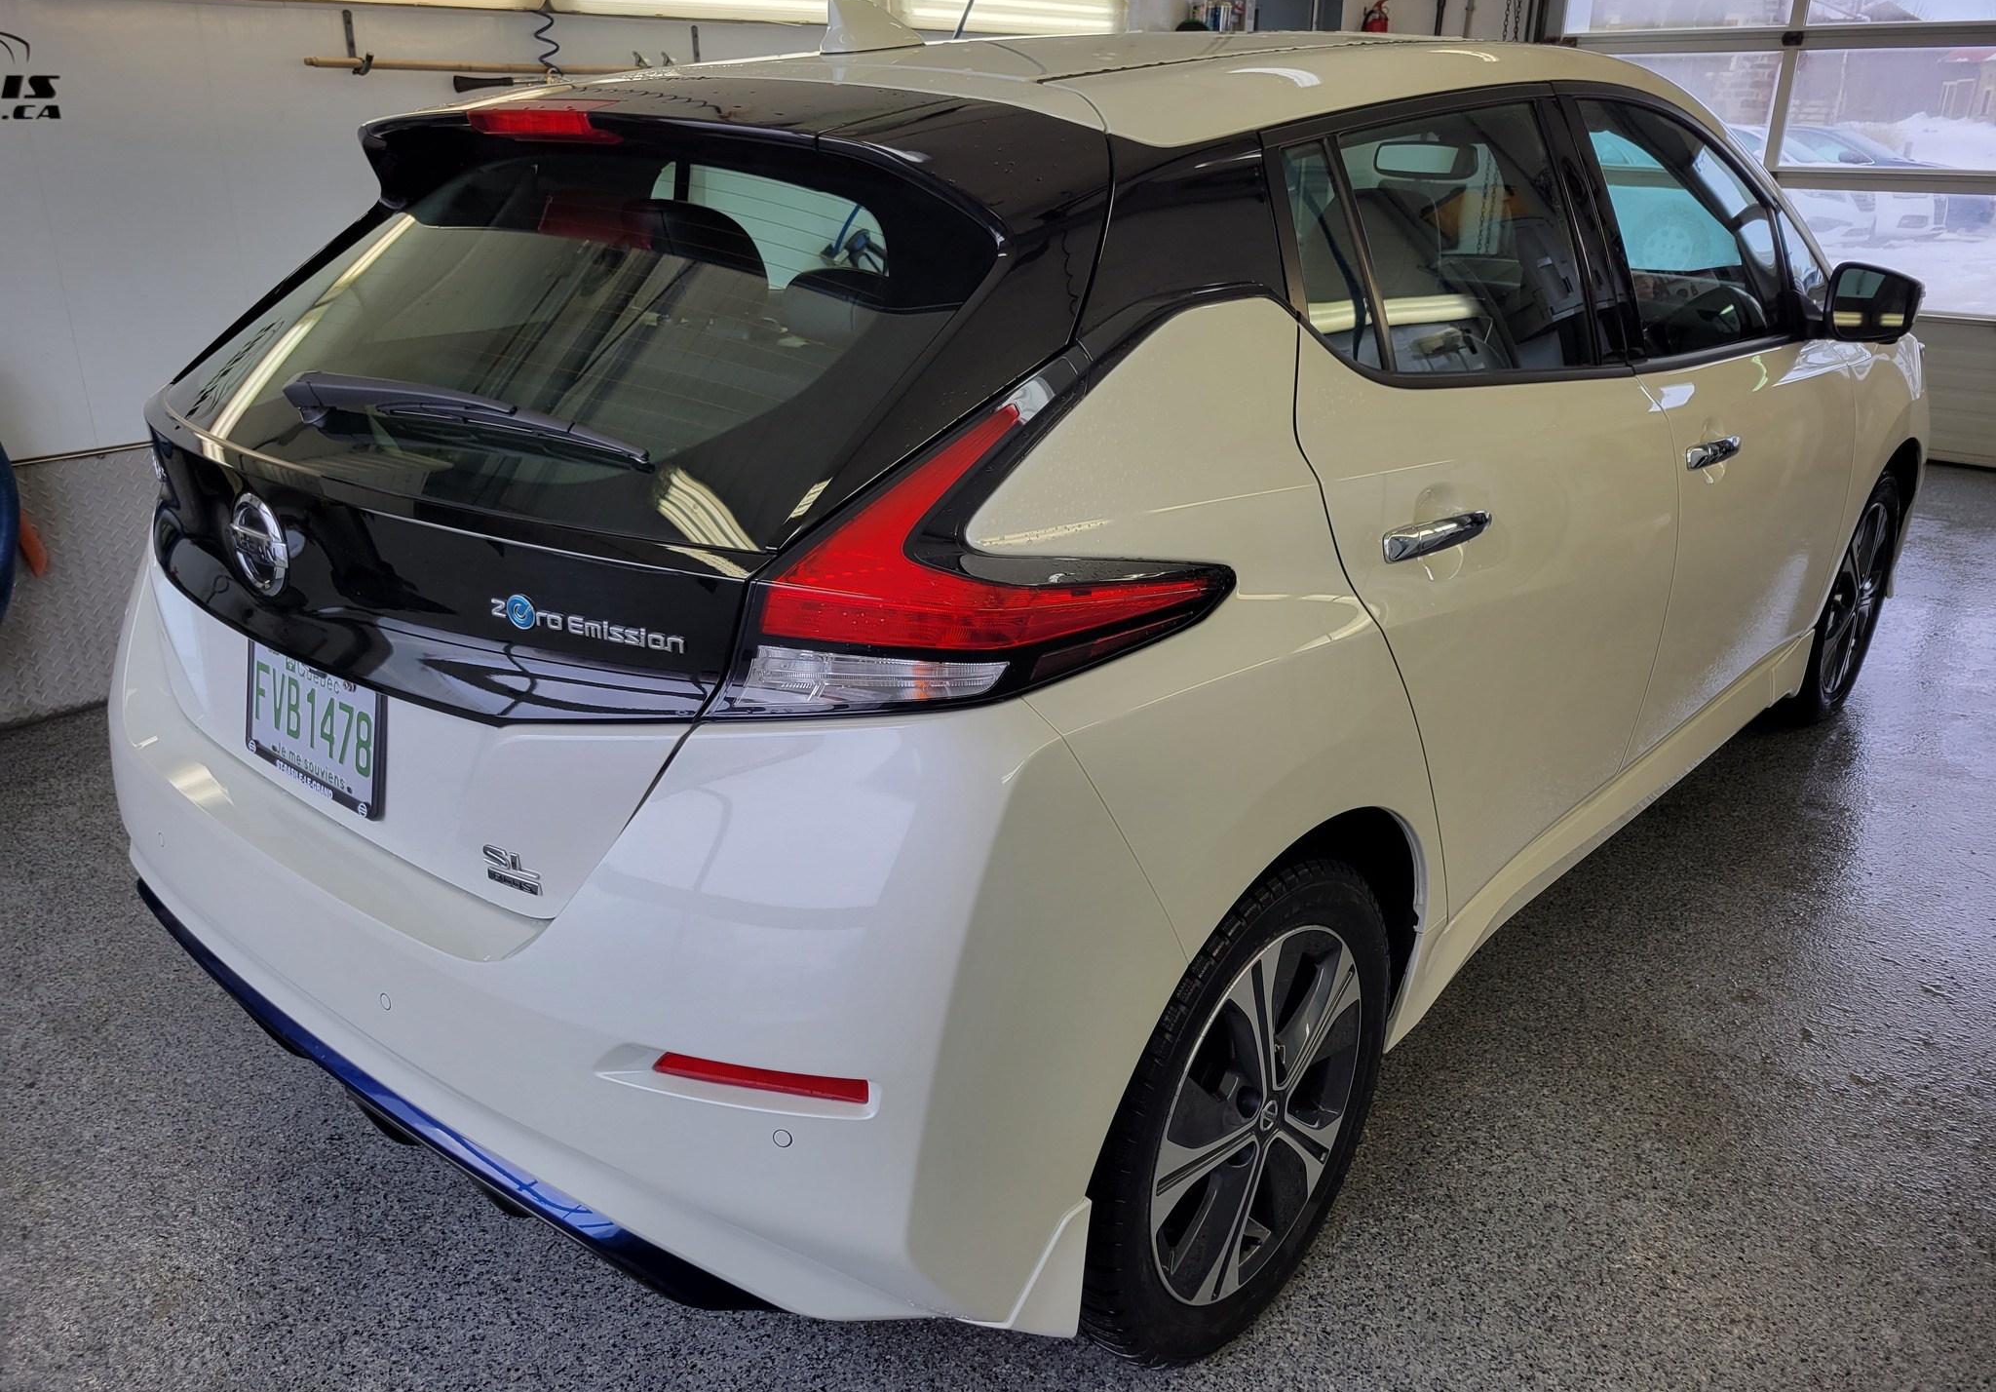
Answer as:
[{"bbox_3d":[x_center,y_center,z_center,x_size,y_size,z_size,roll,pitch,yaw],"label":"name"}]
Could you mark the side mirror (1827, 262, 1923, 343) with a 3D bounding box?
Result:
[{"bbox_3d":[1.692,-0.751,2.882,0.175,0.147,0.150,17,27,38],"label":"side mirror"}]

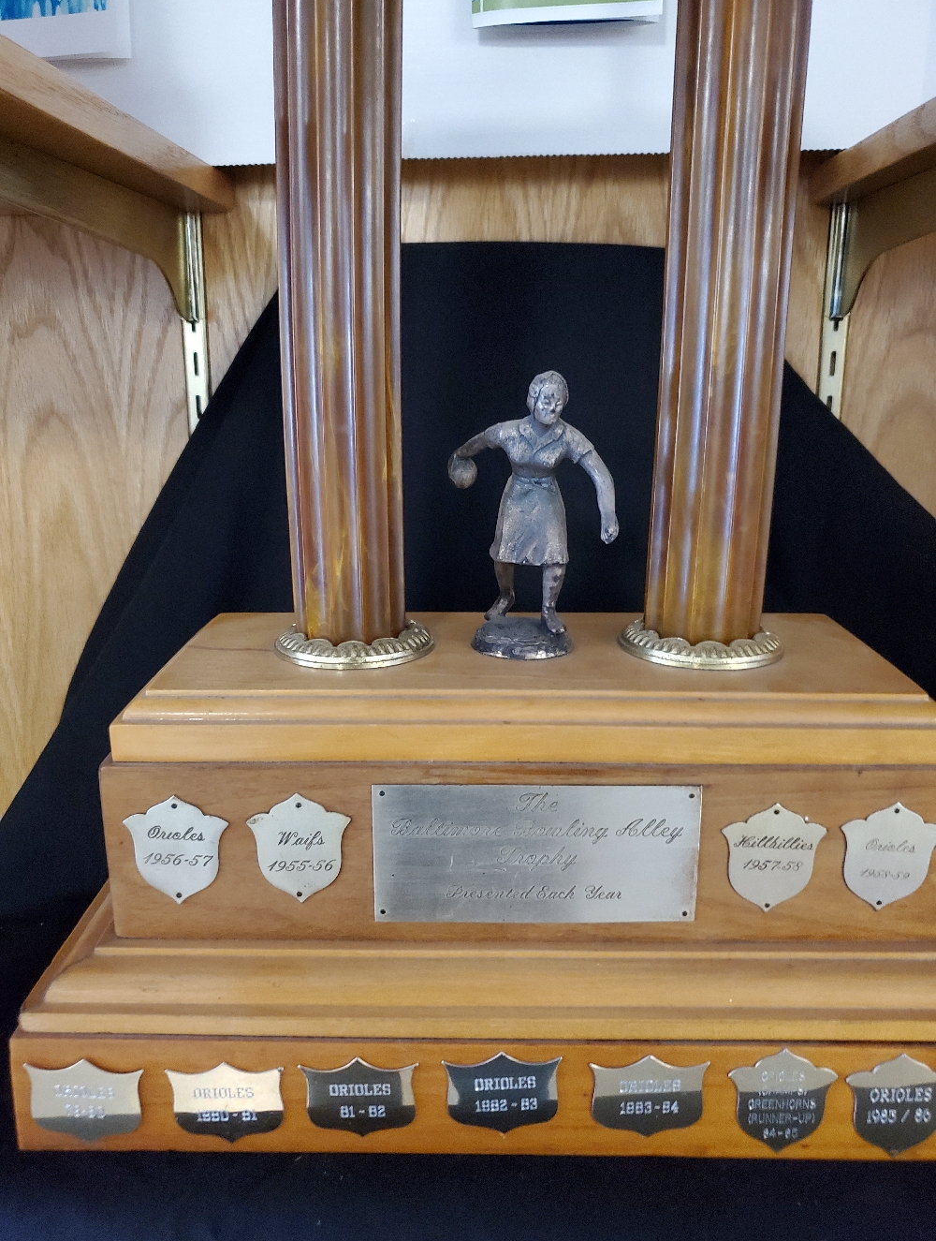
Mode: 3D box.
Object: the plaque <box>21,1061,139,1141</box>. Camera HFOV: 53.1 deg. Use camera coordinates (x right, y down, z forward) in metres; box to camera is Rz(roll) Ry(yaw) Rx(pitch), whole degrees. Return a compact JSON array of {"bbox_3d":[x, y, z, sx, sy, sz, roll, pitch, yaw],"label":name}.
[{"bbox_3d":[-0.140,0.177,0.345,0.044,0.036,0.002,0,14,0],"label":"plaque"}]

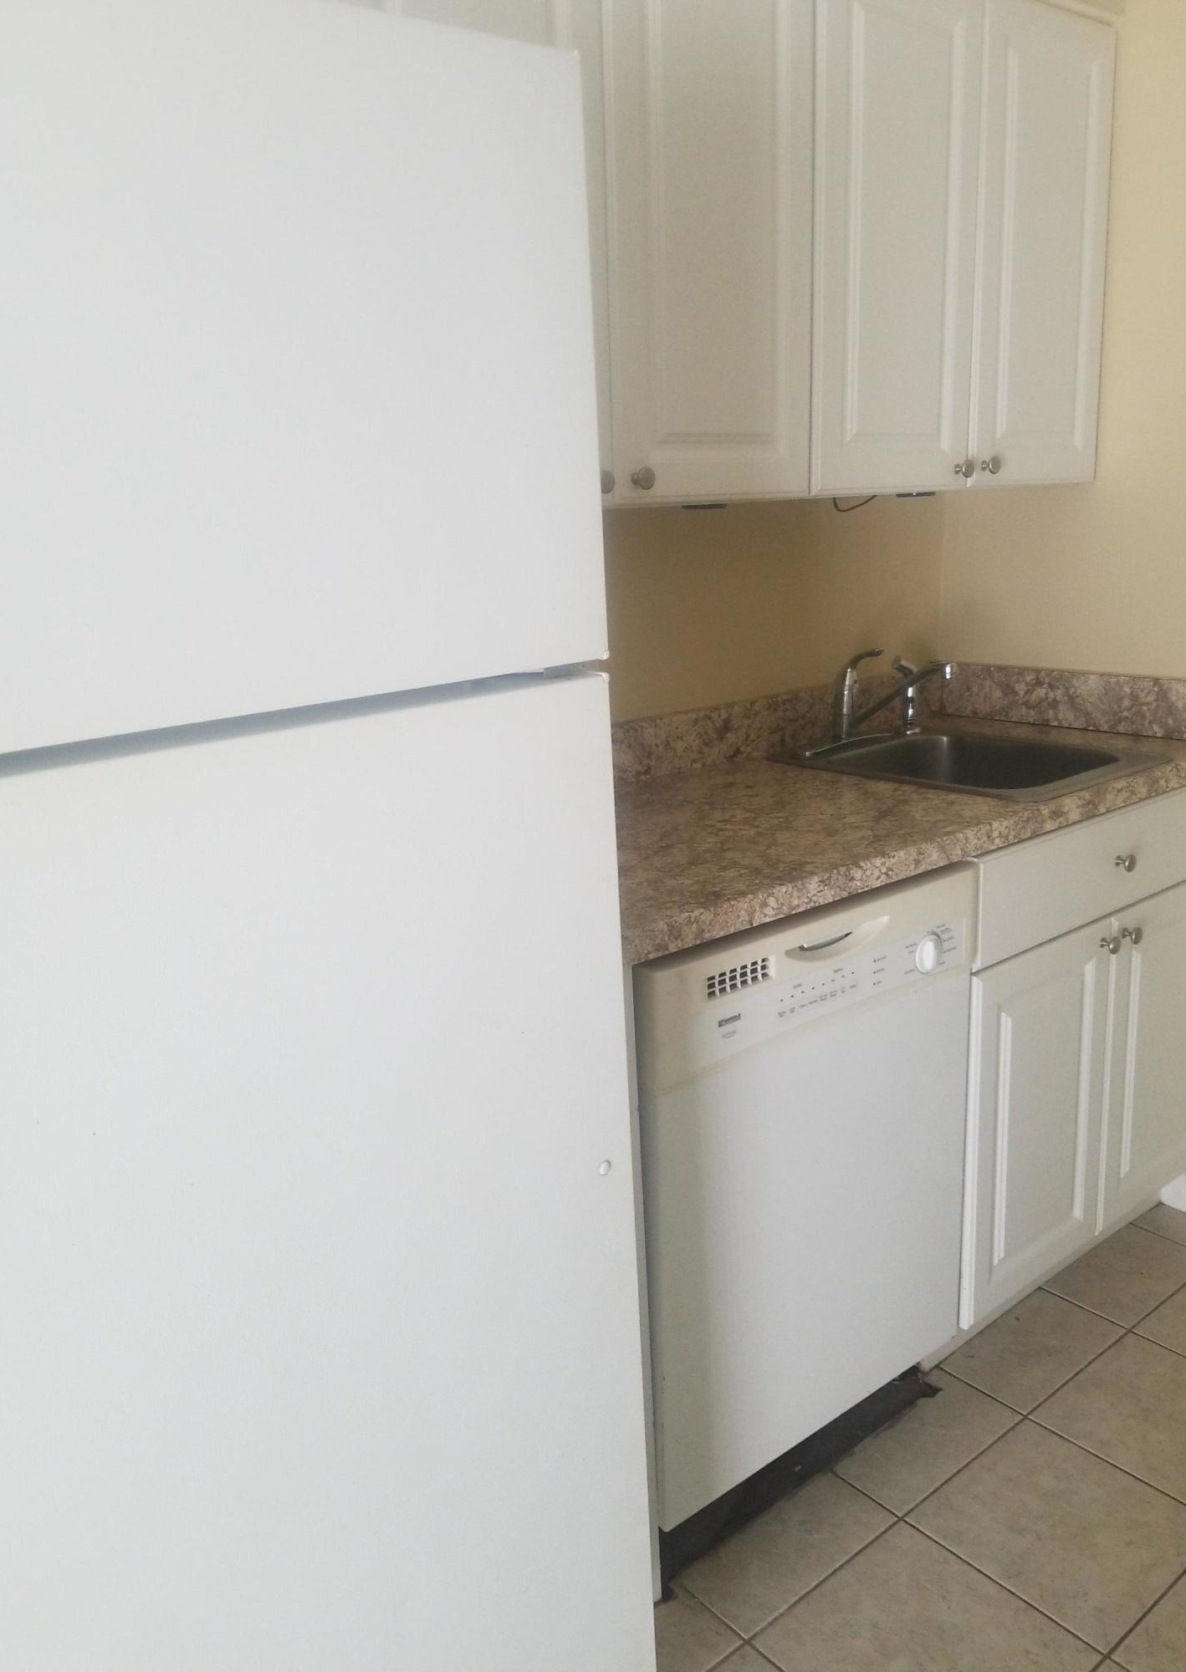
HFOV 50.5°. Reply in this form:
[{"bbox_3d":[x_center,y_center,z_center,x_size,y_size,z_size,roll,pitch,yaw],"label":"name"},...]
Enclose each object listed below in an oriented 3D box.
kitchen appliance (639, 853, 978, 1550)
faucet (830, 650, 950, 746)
[{"bbox_3d":[0.115,0.413,1.859,0.606,0.788,0.602,-14,18,-37],"label":"kitchen appliance"},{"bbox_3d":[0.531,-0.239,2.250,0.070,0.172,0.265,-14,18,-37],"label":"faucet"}]

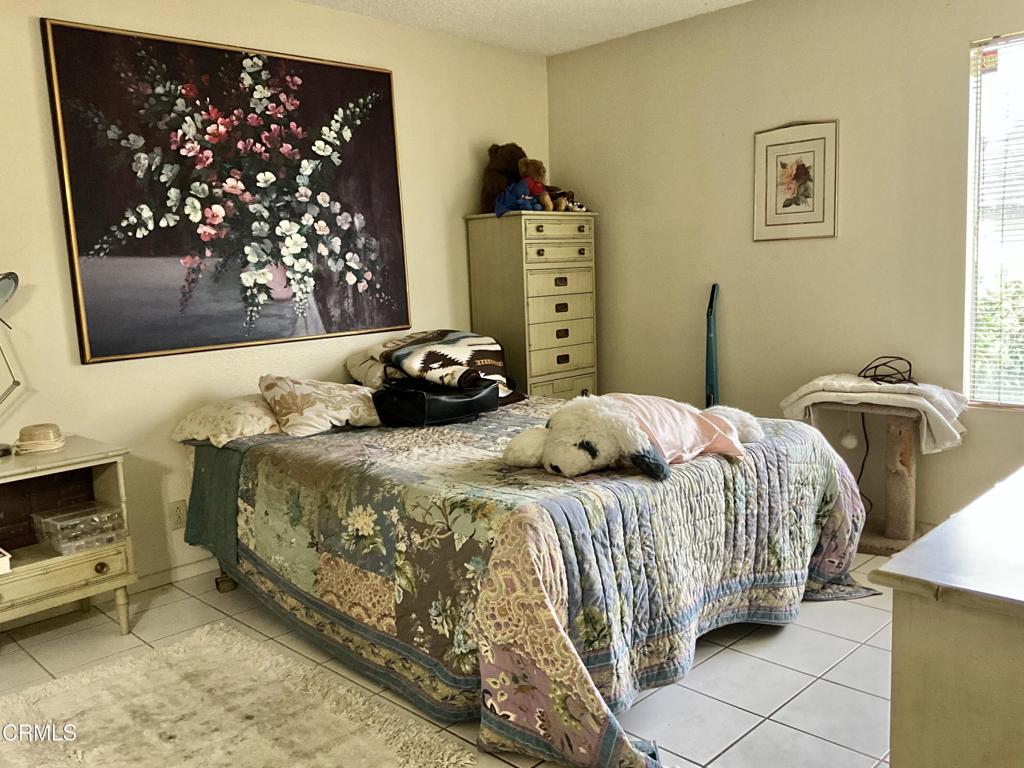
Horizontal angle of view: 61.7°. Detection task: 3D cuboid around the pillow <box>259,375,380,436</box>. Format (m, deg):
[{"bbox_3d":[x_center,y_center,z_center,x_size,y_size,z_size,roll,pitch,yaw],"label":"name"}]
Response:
[{"bbox_3d":[-0.772,0.077,3.710,0.600,0.190,0.370,-7,9,-28],"label":"pillow"}]

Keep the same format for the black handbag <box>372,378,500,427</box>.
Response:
[{"bbox_3d":[-0.340,0.070,3.833,0.310,0.145,0.450,5,11,44],"label":"black handbag"}]

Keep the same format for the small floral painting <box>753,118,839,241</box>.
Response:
[{"bbox_3d":[1.305,-0.929,3.989,0.406,0.510,0.020,5,11,44],"label":"small floral painting"}]

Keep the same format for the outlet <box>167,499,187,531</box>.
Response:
[{"bbox_3d":[-1.385,0.548,3.563,0.008,0.117,0.076,5,11,44],"label":"outlet"}]

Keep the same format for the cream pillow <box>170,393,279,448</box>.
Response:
[{"bbox_3d":[-1.098,0.132,3.591,0.310,0.160,0.560,5,11,44],"label":"cream pillow"}]

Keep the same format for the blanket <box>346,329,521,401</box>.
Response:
[{"bbox_3d":[-0.357,-0.060,4.104,0.530,0.330,0.720,5,11,44],"label":"blanket"}]

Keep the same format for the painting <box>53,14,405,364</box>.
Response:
[{"bbox_3d":[-1.102,-0.790,3.696,0.045,1.245,1.550,5,11,44],"label":"painting"}]

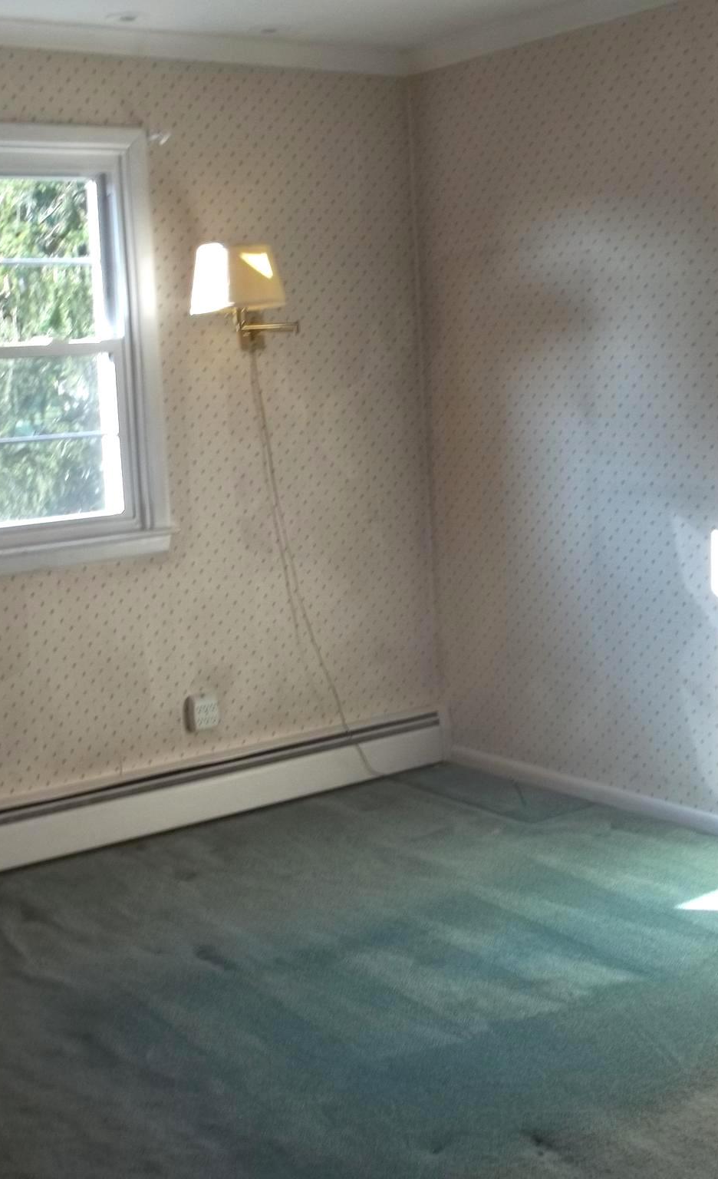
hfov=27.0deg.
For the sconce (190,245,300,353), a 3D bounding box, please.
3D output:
[{"bbox_3d":[-0.347,-0.869,4.477,0.358,0.313,0.348,-9,10,-35],"label":"sconce"}]

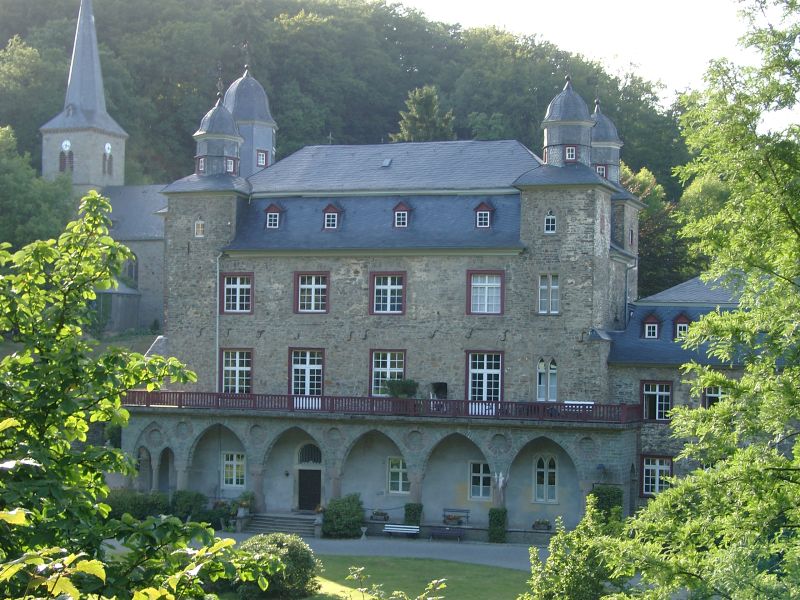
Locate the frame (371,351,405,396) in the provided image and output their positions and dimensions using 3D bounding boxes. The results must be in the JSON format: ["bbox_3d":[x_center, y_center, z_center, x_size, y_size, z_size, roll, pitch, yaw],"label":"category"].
[{"bbox_3d":[-0.630,4.103,81.679,1.831,2.406,0.150,0,-1,17],"label":"frame"}]

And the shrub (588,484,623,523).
[{"bbox_3d":[10.489,10.907,74.860,1.599,3.029,1.200,0,-1,17],"label":"shrub"}]

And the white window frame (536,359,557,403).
[{"bbox_3d":[7.445,4.077,74.908,1.036,2.175,0.150,0,-2,19],"label":"white window frame"}]

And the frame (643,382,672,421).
[{"bbox_3d":[12.799,5.066,73.649,1.367,1.815,0.150,0,-2,19],"label":"frame"}]

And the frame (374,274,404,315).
[{"bbox_3d":[-0.618,-0.268,77.850,1.649,1.990,0.150,0,-2,19],"label":"frame"}]

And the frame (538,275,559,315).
[{"bbox_3d":[8.084,-0.285,80.251,1.163,2.198,0.150,0,-1,19],"label":"frame"}]

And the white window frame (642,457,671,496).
[{"bbox_3d":[13.431,9.197,77.226,1.374,1.891,0.150,0,-1,17],"label":"white window frame"}]

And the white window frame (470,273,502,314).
[{"bbox_3d":[4.425,-0.316,76.096,1.623,2.043,0.150,0,-2,19],"label":"white window frame"}]

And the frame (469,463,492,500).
[{"bbox_3d":[4.474,9.964,81.196,1.422,2.080,0.150,0,-1,19],"label":"frame"}]

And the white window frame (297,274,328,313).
[{"bbox_3d":[-4.676,-0.314,79.264,1.651,2.000,0.150,0,-2,19],"label":"white window frame"}]

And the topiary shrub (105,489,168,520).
[{"bbox_3d":[-15.066,11.931,84.794,3.100,2.187,1.500,0,-1,19],"label":"topiary shrub"}]

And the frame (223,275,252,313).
[{"bbox_3d":[-8.840,-0.306,80.713,1.622,2.009,0.150,0,-2,19],"label":"frame"}]

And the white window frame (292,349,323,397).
[{"bbox_3d":[-5.205,4.438,83.090,1.781,3.143,0.150,0,-1,17],"label":"white window frame"}]

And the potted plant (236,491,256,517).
[{"bbox_3d":[-8.636,11.463,83.213,1.050,1.486,1.050,1,-1,0],"label":"potted plant"}]

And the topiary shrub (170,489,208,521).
[{"bbox_3d":[-11.552,11.401,81.365,1.900,2.002,1.700,0,-1,17],"label":"topiary shrub"}]

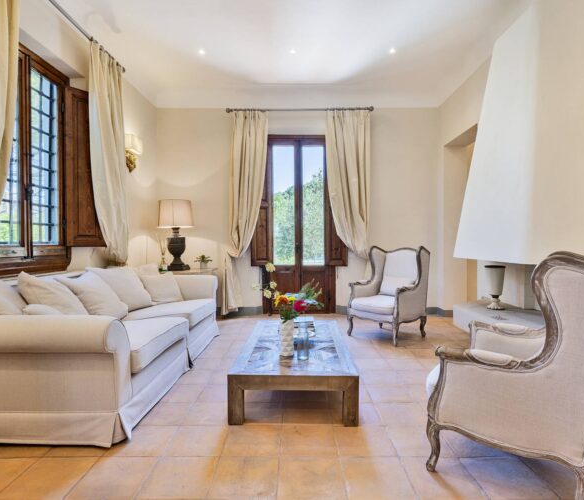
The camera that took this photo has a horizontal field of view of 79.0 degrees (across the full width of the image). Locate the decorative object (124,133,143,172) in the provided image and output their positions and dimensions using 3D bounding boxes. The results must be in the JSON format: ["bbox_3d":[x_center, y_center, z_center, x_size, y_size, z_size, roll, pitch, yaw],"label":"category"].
[{"bbox_3d":[-2.020,-1.187,4.440,0.180,0.440,0.260,0,0,2],"label":"decorative object"}]

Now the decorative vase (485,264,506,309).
[{"bbox_3d":[1.791,0.331,3.136,0.165,0.385,0.165,0,1,1],"label":"decorative vase"}]

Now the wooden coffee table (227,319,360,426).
[{"bbox_3d":[0.034,0.883,2.841,0.780,0.300,1.490,0,1,2],"label":"wooden coffee table"}]

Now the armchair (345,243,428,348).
[{"bbox_3d":[1.149,0.484,4.164,0.800,1.050,0.710,-1,1,-42],"label":"armchair"}]

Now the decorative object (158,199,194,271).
[{"bbox_3d":[-1.630,-0.210,5.000,0.530,1.000,0.520,0,0,1],"label":"decorative object"}]

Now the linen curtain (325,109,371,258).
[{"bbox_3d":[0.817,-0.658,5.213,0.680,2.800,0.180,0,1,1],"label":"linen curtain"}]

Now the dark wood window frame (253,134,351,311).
[{"bbox_3d":[0.106,-0.376,5.383,1.480,2.720,0.180,0,1,1],"label":"dark wood window frame"}]

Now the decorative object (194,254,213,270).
[{"bbox_3d":[-1.294,0.178,5.200,0.260,0.215,0.250,0,0,1],"label":"decorative object"}]

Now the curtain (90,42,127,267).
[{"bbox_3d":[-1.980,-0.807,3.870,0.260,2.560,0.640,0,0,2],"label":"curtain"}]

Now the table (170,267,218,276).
[{"bbox_3d":[-1.580,0.640,4.980,0.920,0.710,0.860,0,0,1],"label":"table"}]

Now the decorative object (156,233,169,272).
[{"bbox_3d":[-1.715,0.037,4.740,0.140,0.510,0.130,0,0,1],"label":"decorative object"}]

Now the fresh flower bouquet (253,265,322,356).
[{"bbox_3d":[-0.029,0.415,2.469,0.480,0.650,0.380,0,1,1],"label":"fresh flower bouquet"}]

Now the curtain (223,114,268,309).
[{"bbox_3d":[-0.700,-0.537,5.300,0.660,3.060,0.240,0,0,1],"label":"curtain"}]

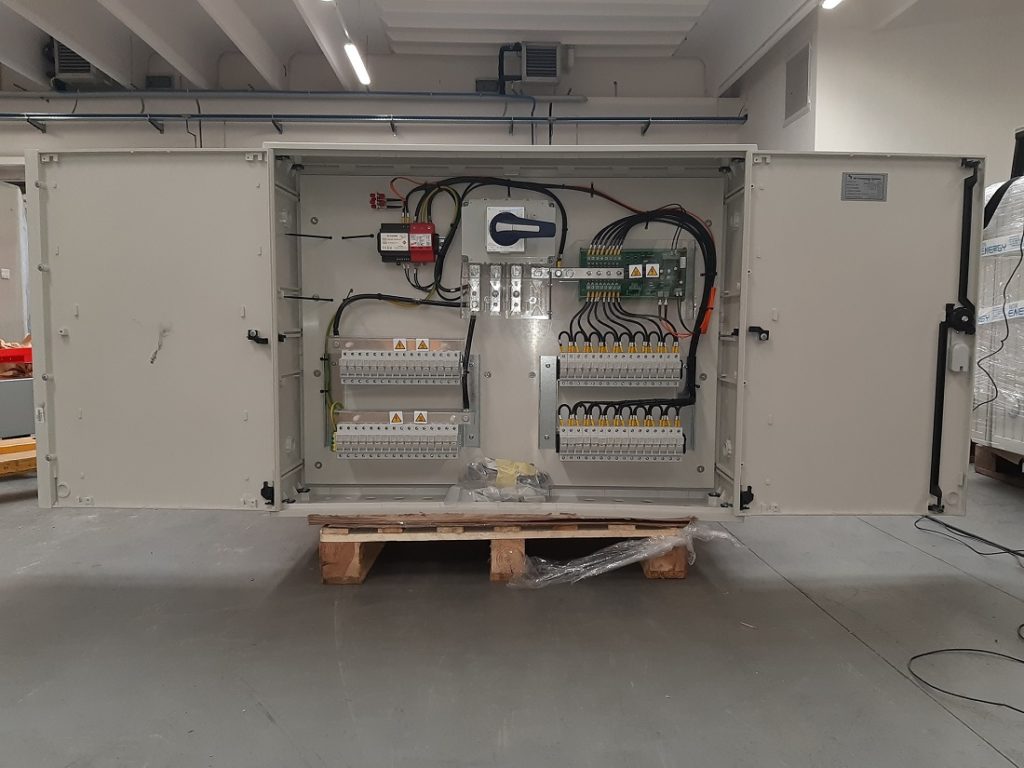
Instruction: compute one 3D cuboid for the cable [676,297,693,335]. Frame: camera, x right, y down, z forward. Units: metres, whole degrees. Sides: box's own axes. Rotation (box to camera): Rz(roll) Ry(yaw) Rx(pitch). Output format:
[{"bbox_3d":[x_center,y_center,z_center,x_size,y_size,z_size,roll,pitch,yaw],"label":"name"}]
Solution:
[{"bbox_3d":[0.406,-0.161,1.880,0.036,0.088,0.030,0,5,0],"label":"cable"}]

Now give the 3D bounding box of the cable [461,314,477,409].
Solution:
[{"bbox_3d":[-0.103,-0.053,1.900,0.037,0.222,0.040,0,5,0],"label":"cable"}]

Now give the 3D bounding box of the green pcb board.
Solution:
[{"bbox_3d":[0.284,-0.255,1.870,0.250,0.122,0.030,0,5,0],"label":"green pcb board"}]

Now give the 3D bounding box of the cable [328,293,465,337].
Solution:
[{"bbox_3d":[-0.275,-0.165,1.900,0.311,0.103,0.045,0,5,0],"label":"cable"}]

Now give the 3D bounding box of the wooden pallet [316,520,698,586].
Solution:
[{"bbox_3d":[-0.039,0.331,2.276,0.800,0.125,1.100,0,4,-2],"label":"wooden pallet"}]

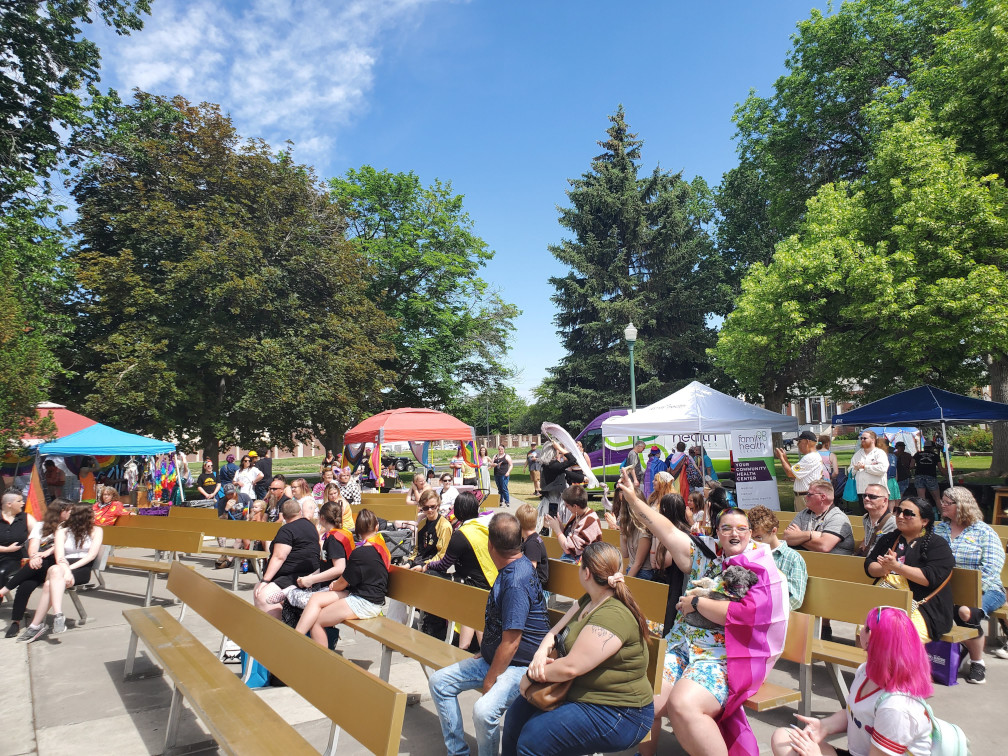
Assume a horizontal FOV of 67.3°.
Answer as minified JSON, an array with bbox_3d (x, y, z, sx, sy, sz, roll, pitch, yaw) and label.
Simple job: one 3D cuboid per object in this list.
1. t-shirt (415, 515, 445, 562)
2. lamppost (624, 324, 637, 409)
[{"bbox_3d":[-0.748,1.610,7.500,0.380,0.520,0.240,-5,-6,30],"label":"t-shirt"},{"bbox_3d":[3.506,0.941,20.086,0.380,4.850,0.380,1,-6,-32],"label":"lamppost"}]

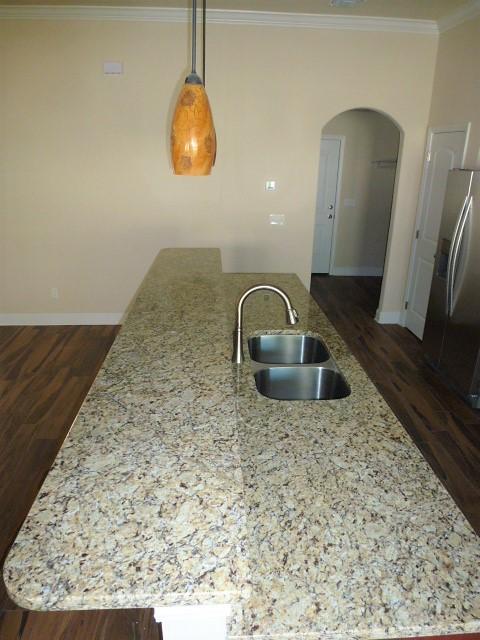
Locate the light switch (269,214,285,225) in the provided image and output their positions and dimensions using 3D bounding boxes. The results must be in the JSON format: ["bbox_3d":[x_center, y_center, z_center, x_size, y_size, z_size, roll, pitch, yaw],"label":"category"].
[{"bbox_3d":[0.394,-1.049,4.652,0.162,0.110,0.013,0,20,-4],"label":"light switch"}]

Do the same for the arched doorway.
[{"bbox_3d":[1.221,-1.050,4.776,0.868,2.276,0.130,0,20,-4],"label":"arched doorway"}]

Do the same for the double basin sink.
[{"bbox_3d":[0.240,0.291,2.043,0.403,0.200,0.735,0,20,-4],"label":"double basin sink"}]

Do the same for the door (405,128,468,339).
[{"bbox_3d":[1.907,-0.779,4.394,0.050,2.050,0.601,0,20,-4],"label":"door"}]

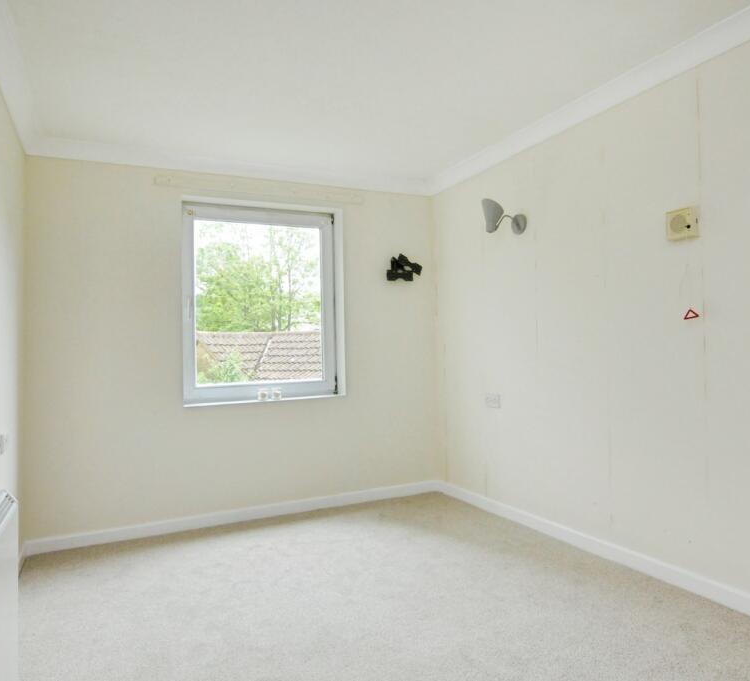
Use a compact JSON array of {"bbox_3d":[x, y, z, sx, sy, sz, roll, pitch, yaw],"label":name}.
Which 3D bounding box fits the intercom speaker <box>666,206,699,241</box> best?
[{"bbox_3d":[1.367,-0.513,2.397,0.035,0.128,0.129,-1,-1,-27],"label":"intercom speaker"}]

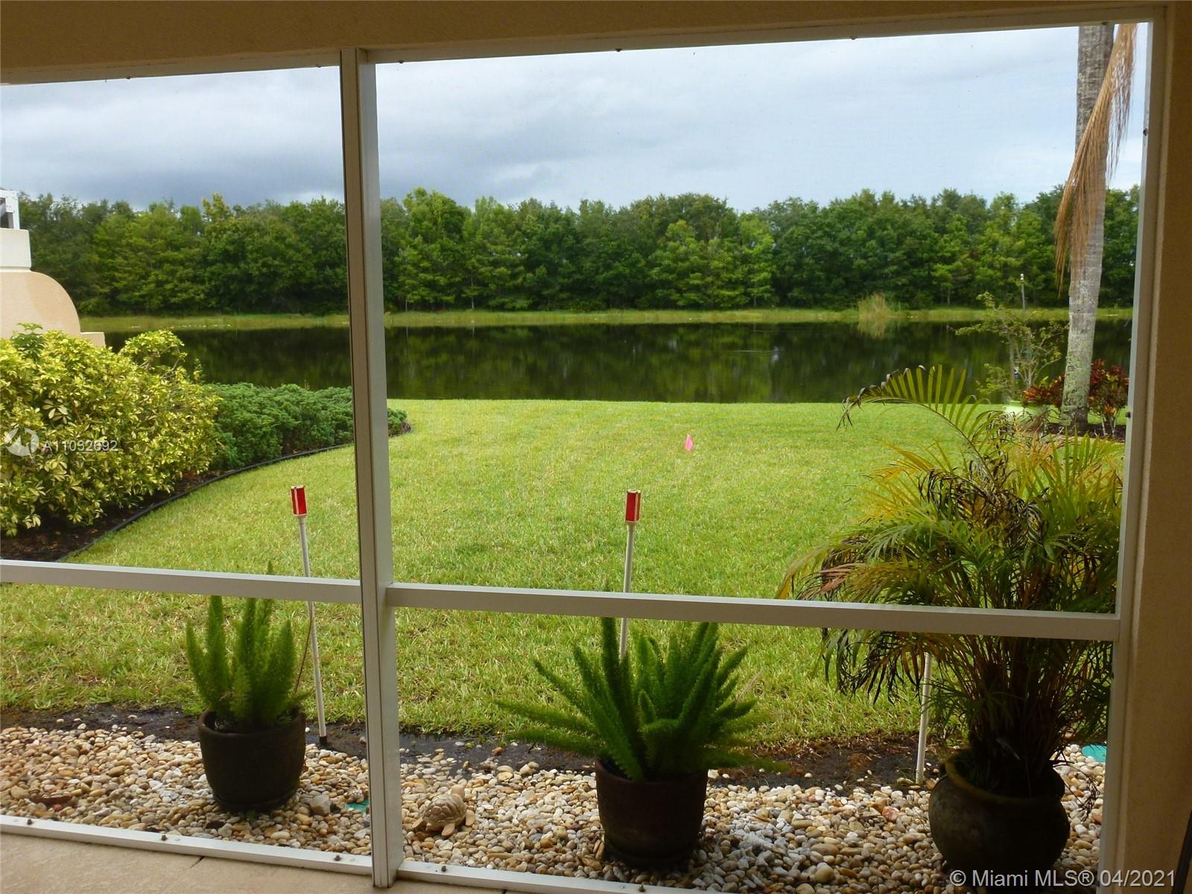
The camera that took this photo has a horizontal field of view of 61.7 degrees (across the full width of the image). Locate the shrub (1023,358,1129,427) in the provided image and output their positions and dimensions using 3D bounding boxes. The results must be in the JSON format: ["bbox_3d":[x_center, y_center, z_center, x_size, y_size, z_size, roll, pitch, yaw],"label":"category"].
[{"bbox_3d":[6.428,-0.689,13.243,1.456,0.979,1.150,0,8,0],"label":"shrub"}]

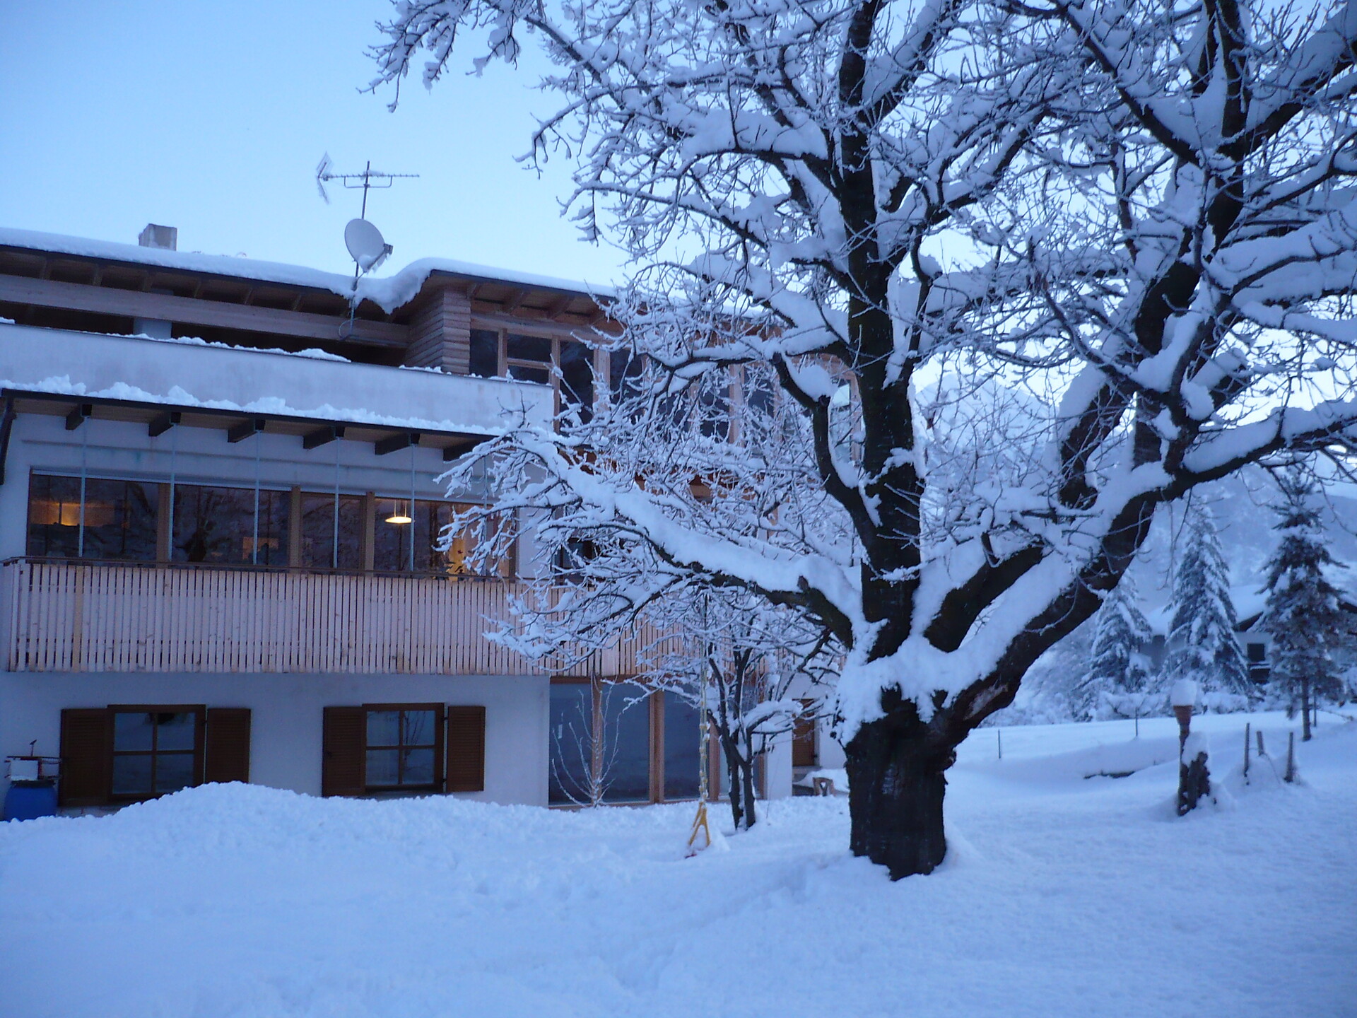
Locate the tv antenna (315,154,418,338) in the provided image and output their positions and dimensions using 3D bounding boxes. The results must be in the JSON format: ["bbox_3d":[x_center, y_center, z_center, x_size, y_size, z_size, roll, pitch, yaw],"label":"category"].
[{"bbox_3d":[-4.763,-4.037,21.002,1.450,2.880,0.850,-3,-8,18],"label":"tv antenna"}]

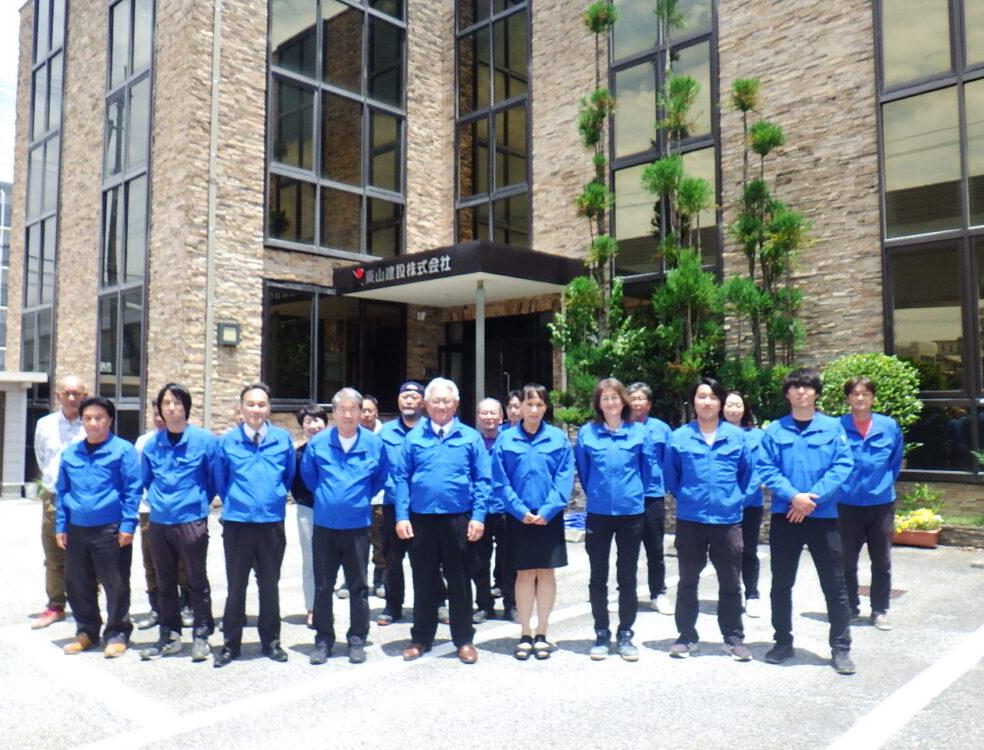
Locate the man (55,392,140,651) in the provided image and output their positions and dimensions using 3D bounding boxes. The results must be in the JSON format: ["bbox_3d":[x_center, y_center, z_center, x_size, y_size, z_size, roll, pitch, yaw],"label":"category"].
[{"bbox_3d":[-2.453,0.923,5.081,0.510,1.563,0.320,1,-4,-8],"label":"man"}]

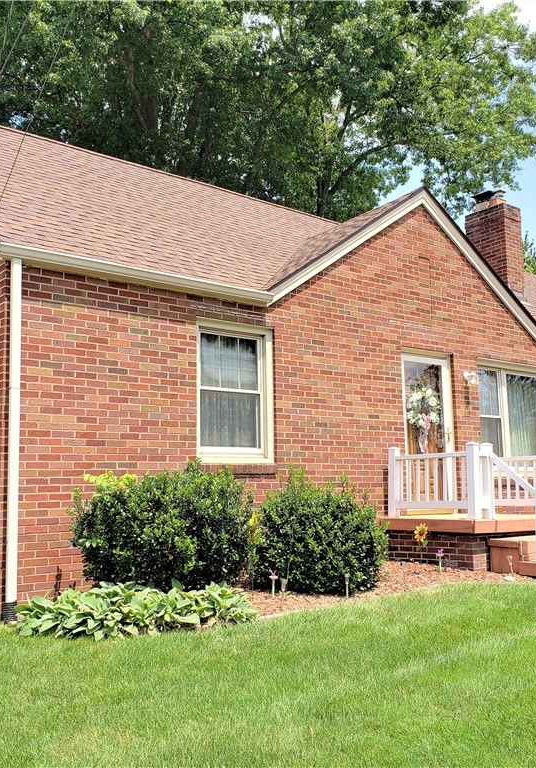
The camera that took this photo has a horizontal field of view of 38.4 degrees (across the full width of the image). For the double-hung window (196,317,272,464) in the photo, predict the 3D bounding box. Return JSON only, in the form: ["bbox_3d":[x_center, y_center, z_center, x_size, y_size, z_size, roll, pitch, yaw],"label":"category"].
[{"bbox_3d":[-0.340,0.090,8.009,0.980,1.480,0.110,5,-10,-38],"label":"double-hung window"}]

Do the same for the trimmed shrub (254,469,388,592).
[{"bbox_3d":[0.524,1.397,7.675,1.360,1.140,1.200,5,-10,-39],"label":"trimmed shrub"}]

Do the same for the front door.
[{"bbox_3d":[2.043,0.624,9.857,0.950,2.060,0.090,5,-10,-38],"label":"front door"}]

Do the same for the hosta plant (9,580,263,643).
[{"bbox_3d":[-0.949,1.697,5.943,1.650,0.320,0.880,5,-10,-39],"label":"hosta plant"}]

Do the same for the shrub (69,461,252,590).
[{"bbox_3d":[-0.871,1.285,6.527,1.600,1.220,1.200,5,-10,-39],"label":"shrub"}]

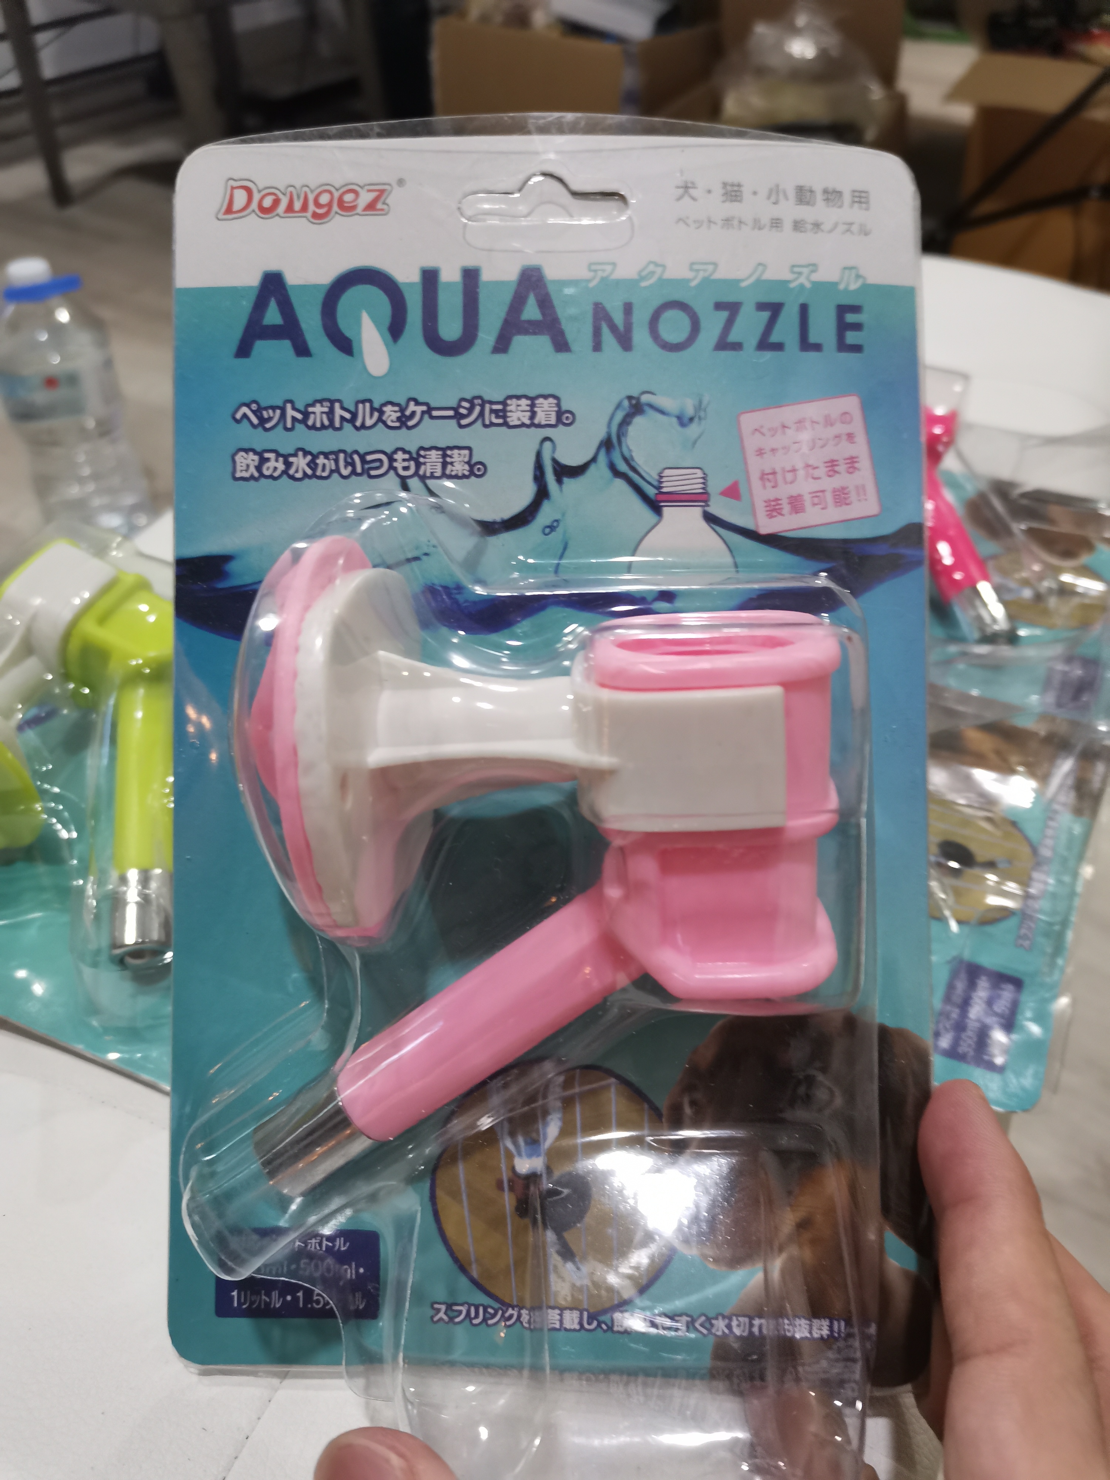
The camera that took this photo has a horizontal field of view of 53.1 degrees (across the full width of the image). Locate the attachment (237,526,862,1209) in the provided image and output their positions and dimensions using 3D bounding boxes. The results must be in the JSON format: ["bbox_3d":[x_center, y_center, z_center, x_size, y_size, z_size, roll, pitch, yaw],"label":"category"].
[{"bbox_3d":[-0.002,0.021,0.175,0.093,0.105,0.061,-1,10,3],"label":"attachment"}]

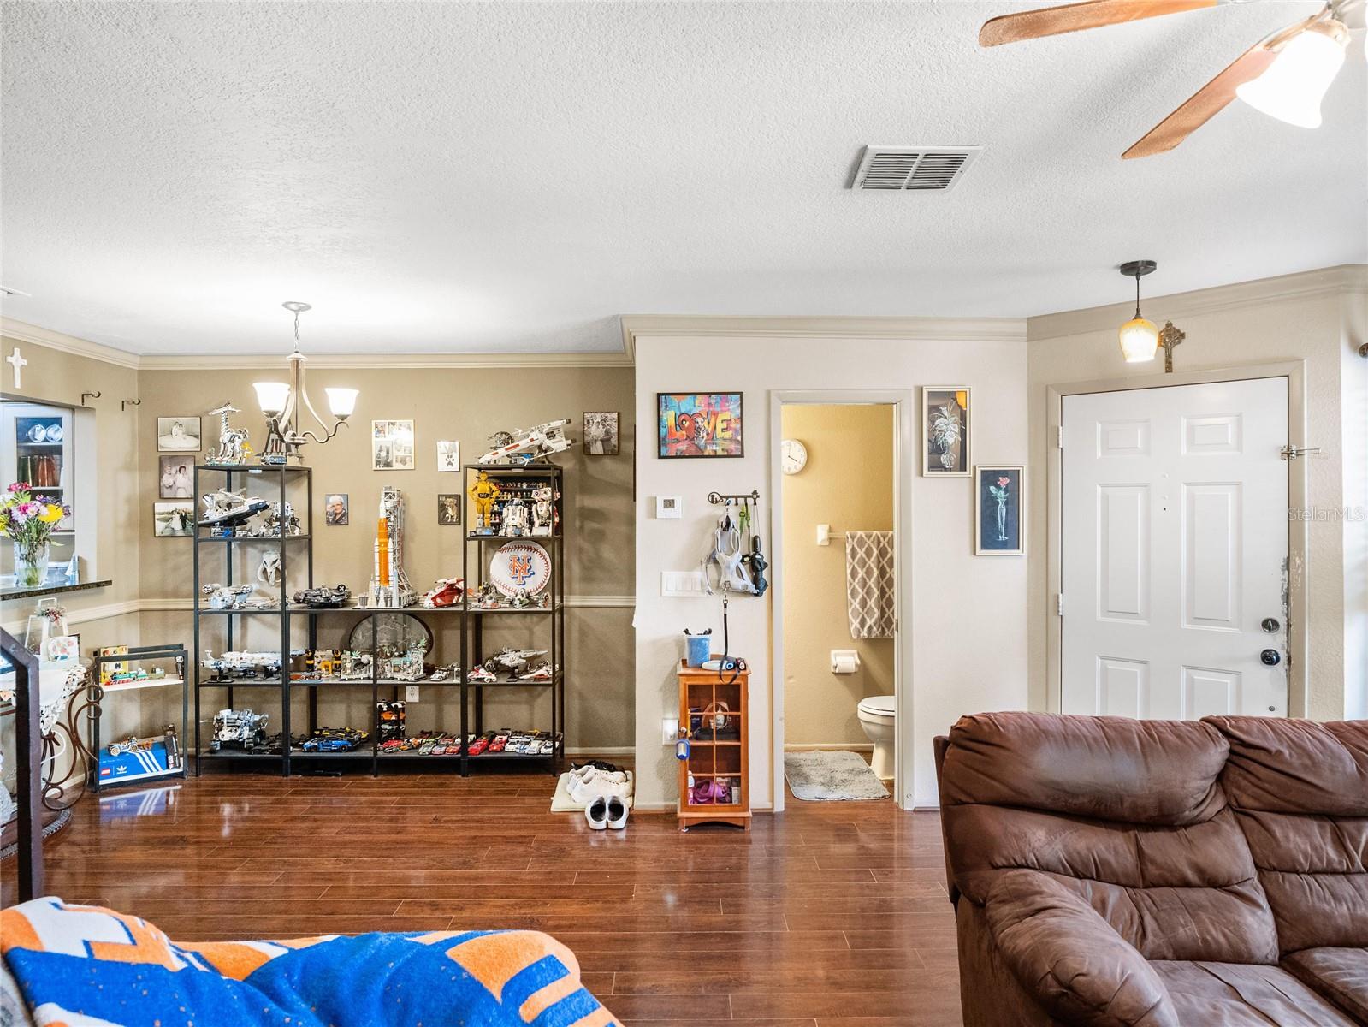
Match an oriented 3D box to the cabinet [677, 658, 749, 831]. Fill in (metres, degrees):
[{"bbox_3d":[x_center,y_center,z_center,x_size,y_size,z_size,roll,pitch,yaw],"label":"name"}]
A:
[{"bbox_3d":[0.144,1.094,3.825,0.348,0.780,0.240,0,0,0],"label":"cabinet"}]

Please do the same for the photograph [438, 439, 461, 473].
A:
[{"bbox_3d":[-1.428,-0.347,4.815,0.133,0.182,0.020,0,0,0],"label":"photograph"}]

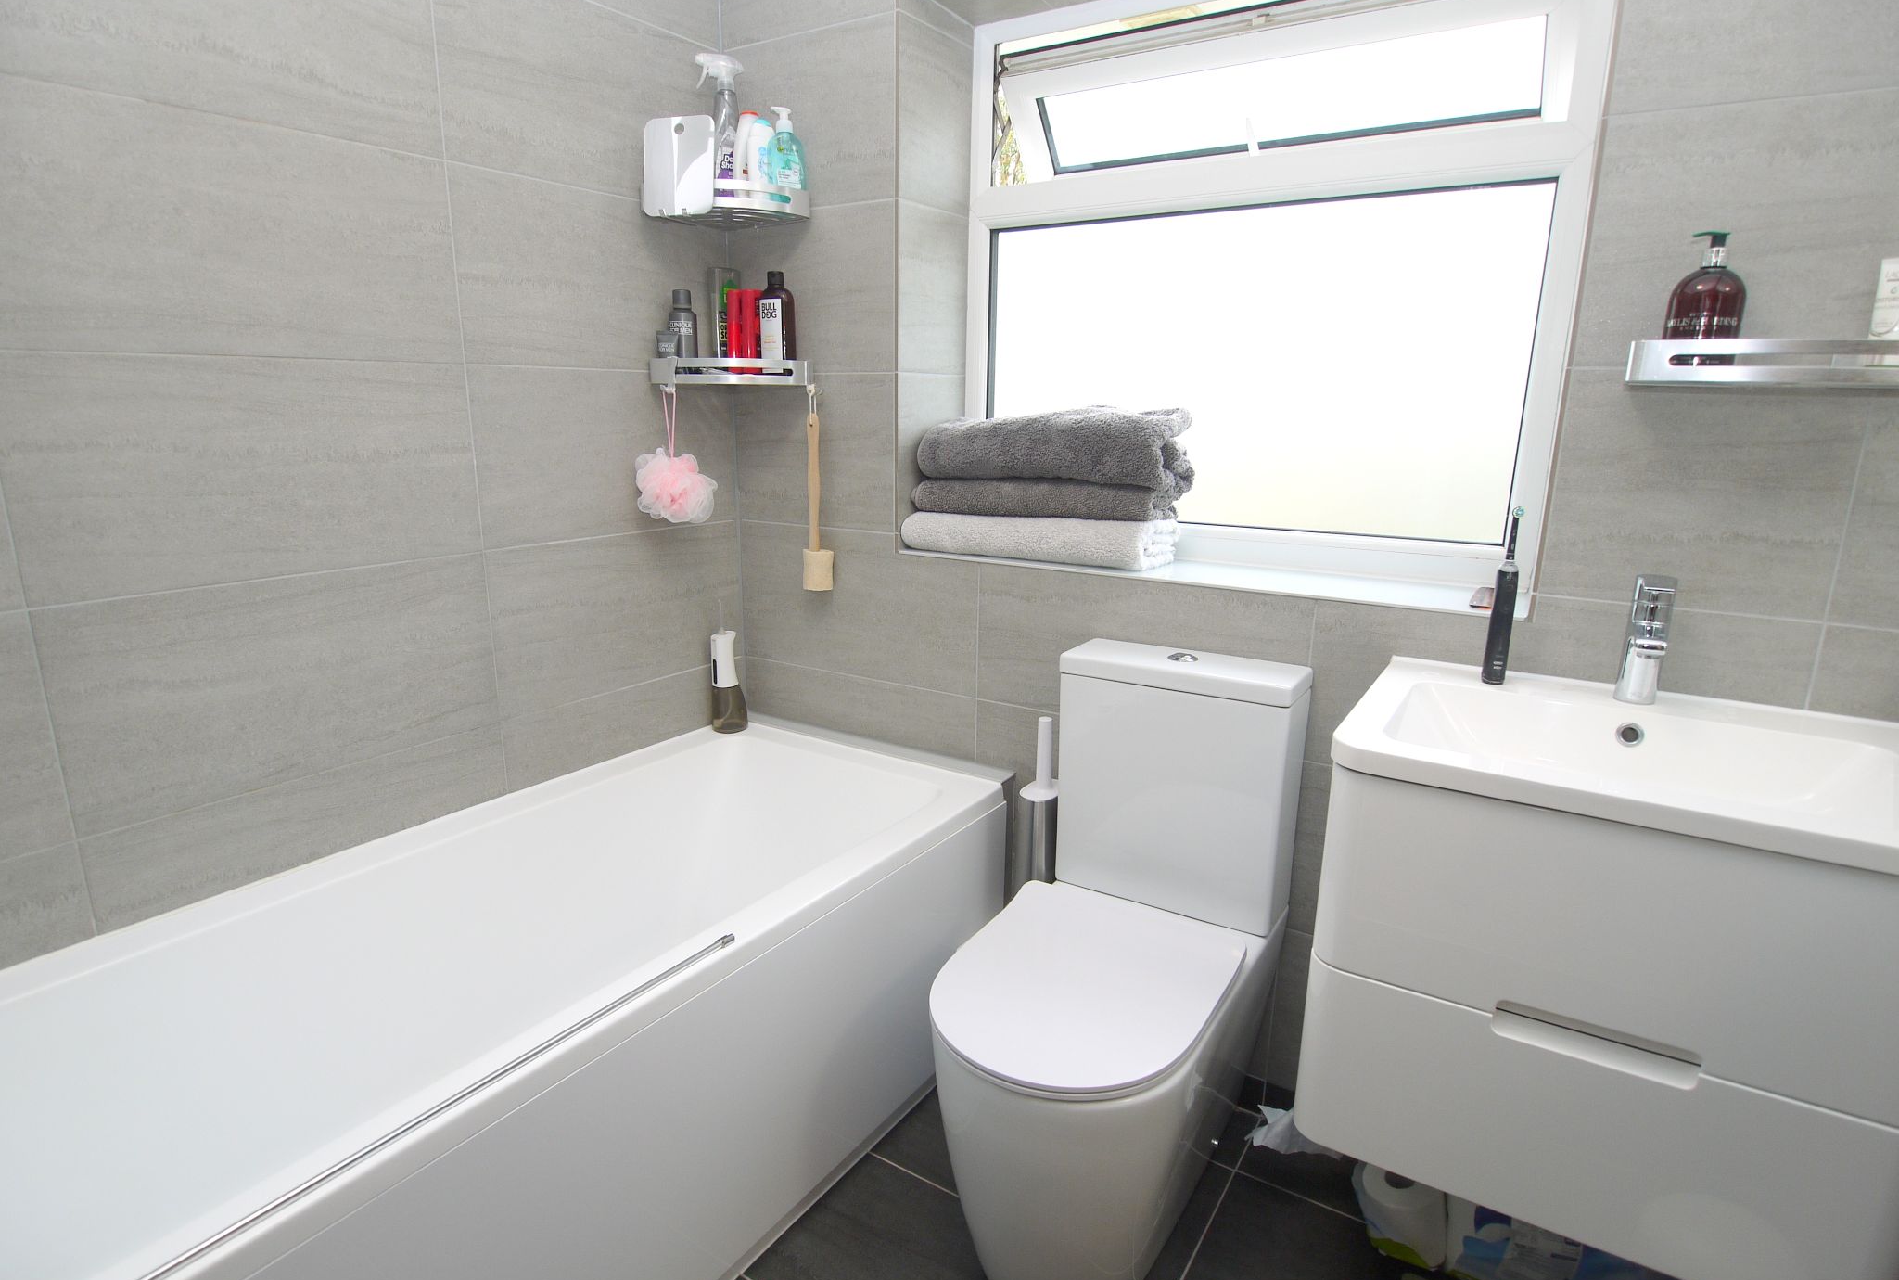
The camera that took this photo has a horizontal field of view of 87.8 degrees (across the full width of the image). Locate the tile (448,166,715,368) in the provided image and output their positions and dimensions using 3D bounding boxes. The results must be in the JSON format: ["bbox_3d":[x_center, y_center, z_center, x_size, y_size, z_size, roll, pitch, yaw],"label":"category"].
[{"bbox_3d":[-0.618,-0.647,1.802,0.010,0.302,0.588,9,16,32],"label":"tile"}]

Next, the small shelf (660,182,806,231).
[{"bbox_3d":[-0.427,-0.829,1.883,0.312,0.050,0.222,-2,14,-12],"label":"small shelf"}]

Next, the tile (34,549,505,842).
[{"bbox_3d":[-0.944,0.054,1.460,0.010,0.302,0.595,9,16,32],"label":"tile"}]

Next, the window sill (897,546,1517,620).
[{"bbox_3d":[0.407,-0.127,1.742,1.063,0.015,0.237,9,16,32],"label":"window sill"}]

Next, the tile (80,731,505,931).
[{"bbox_3d":[-0.943,0.265,1.502,0.010,0.136,0.590,9,16,32],"label":"tile"}]

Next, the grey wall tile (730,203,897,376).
[{"bbox_3d":[-0.272,-0.673,1.919,0.424,0.300,0.010,9,16,32],"label":"grey wall tile"}]

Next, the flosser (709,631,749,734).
[{"bbox_3d":[-0.473,0.084,2.120,0.065,0.215,0.083,14,19,43],"label":"flosser"}]

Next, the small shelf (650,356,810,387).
[{"bbox_3d":[-0.433,-0.533,1.973,0.311,0.047,0.220,-2,14,-12],"label":"small shelf"}]

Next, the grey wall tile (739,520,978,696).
[{"bbox_3d":[-0.200,-0.076,2.025,0.609,0.302,0.010,9,16,32],"label":"grey wall tile"}]

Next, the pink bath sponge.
[{"bbox_3d":[-0.526,-0.297,1.901,0.140,0.145,0.150,1,14,0],"label":"pink bath sponge"}]

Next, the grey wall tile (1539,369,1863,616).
[{"bbox_3d":[0.931,-0.185,1.239,0.303,0.300,0.010,9,16,32],"label":"grey wall tile"}]

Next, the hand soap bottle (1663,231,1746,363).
[{"bbox_3d":[0.889,-0.393,1.157,0.074,0.160,0.050,9,16,31],"label":"hand soap bottle"}]

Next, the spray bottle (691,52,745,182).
[{"bbox_3d":[-0.428,-0.945,1.860,0.092,0.272,0.060,-2,14,-12],"label":"spray bottle"}]

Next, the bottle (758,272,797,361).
[{"bbox_3d":[-0.339,-0.616,1.931,0.073,0.200,0.058,6,15,22],"label":"bottle"}]

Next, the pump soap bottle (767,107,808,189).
[{"bbox_3d":[-0.305,-0.893,1.839,0.074,0.180,0.048,-6,15,-25],"label":"pump soap bottle"}]

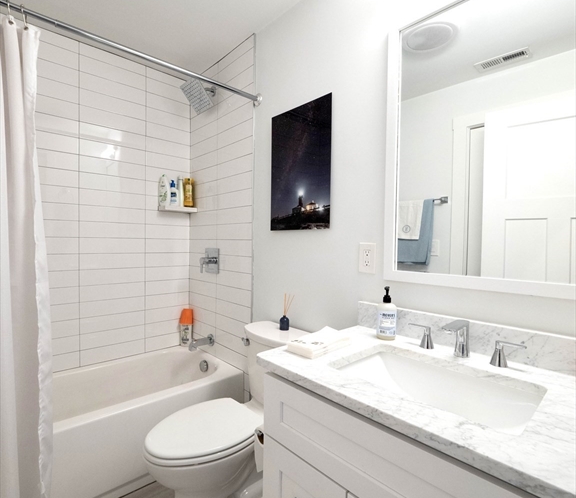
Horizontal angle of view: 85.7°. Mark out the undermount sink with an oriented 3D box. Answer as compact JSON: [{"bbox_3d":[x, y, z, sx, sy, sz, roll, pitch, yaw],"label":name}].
[{"bbox_3d":[0.378,0.436,0.826,0.317,0.149,0.456,-1,2,-43],"label":"undermount sink"}]

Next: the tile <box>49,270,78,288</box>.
[{"bbox_3d":[-1.470,0.187,1.827,0.405,0.102,0.010,-1,2,-43],"label":"tile"}]

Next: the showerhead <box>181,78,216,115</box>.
[{"bbox_3d":[-0.604,-1.035,2.095,0.209,0.203,0.030,2,43,46],"label":"showerhead"}]

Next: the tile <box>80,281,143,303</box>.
[{"bbox_3d":[-1.177,0.287,2.106,0.398,0.102,0.010,-1,2,-43],"label":"tile"}]

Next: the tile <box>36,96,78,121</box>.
[{"bbox_3d":[-1.455,-0.848,1.797,0.405,0.102,0.010,-1,2,-43],"label":"tile"}]

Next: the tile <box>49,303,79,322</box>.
[{"bbox_3d":[-1.460,0.394,1.822,0.400,0.100,0.010,-1,2,-43],"label":"tile"}]

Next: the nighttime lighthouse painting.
[{"bbox_3d":[0.061,-0.402,1.562,0.020,0.613,0.415,-1,2,-43],"label":"nighttime lighthouse painting"}]

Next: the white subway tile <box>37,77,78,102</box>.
[{"bbox_3d":[-1.454,-0.954,1.808,0.401,0.101,0.010,-1,2,-43],"label":"white subway tile"}]

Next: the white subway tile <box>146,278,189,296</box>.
[{"bbox_3d":[-0.901,0.286,2.346,0.331,0.101,0.010,-1,2,-43],"label":"white subway tile"}]

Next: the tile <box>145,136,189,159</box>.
[{"bbox_3d":[-0.886,-0.744,2.319,0.331,0.101,0.010,-1,2,-43],"label":"tile"}]

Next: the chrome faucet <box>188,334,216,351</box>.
[{"bbox_3d":[-0.605,0.649,2.160,0.163,0.069,0.061,-1,2,-43],"label":"chrome faucet"}]

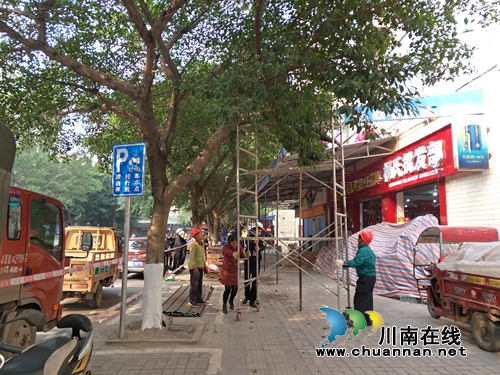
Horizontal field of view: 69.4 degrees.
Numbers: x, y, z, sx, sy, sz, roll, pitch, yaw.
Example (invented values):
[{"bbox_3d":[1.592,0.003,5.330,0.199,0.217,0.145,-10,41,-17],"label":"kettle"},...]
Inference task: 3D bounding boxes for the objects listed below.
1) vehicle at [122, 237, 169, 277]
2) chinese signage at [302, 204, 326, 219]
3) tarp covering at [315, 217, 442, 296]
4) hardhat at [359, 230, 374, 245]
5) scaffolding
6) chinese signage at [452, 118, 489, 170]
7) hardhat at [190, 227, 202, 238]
[{"bbox_3d":[-4.304,2.895,15.501,1.650,1.570,3.900,0,-7,-3],"label":"vehicle"},{"bbox_3d":[4.291,1.688,24.883,0.150,0.660,7.000,0,-7,-3],"label":"chinese signage"},{"bbox_3d":[3.760,2.066,11.734,1.900,2.020,7.000,1,-7,-4],"label":"tarp covering"},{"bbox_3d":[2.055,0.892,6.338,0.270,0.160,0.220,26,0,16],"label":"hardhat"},{"bbox_3d":[0.805,0.631,6.840,1.903,3.650,0.894,-3,-8,25],"label":"scaffolding"},{"bbox_3d":[5.697,-1.083,9.307,0.820,1.270,0.180,0,-7,-3],"label":"chinese signage"},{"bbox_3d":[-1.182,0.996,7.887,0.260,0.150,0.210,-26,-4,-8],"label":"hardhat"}]

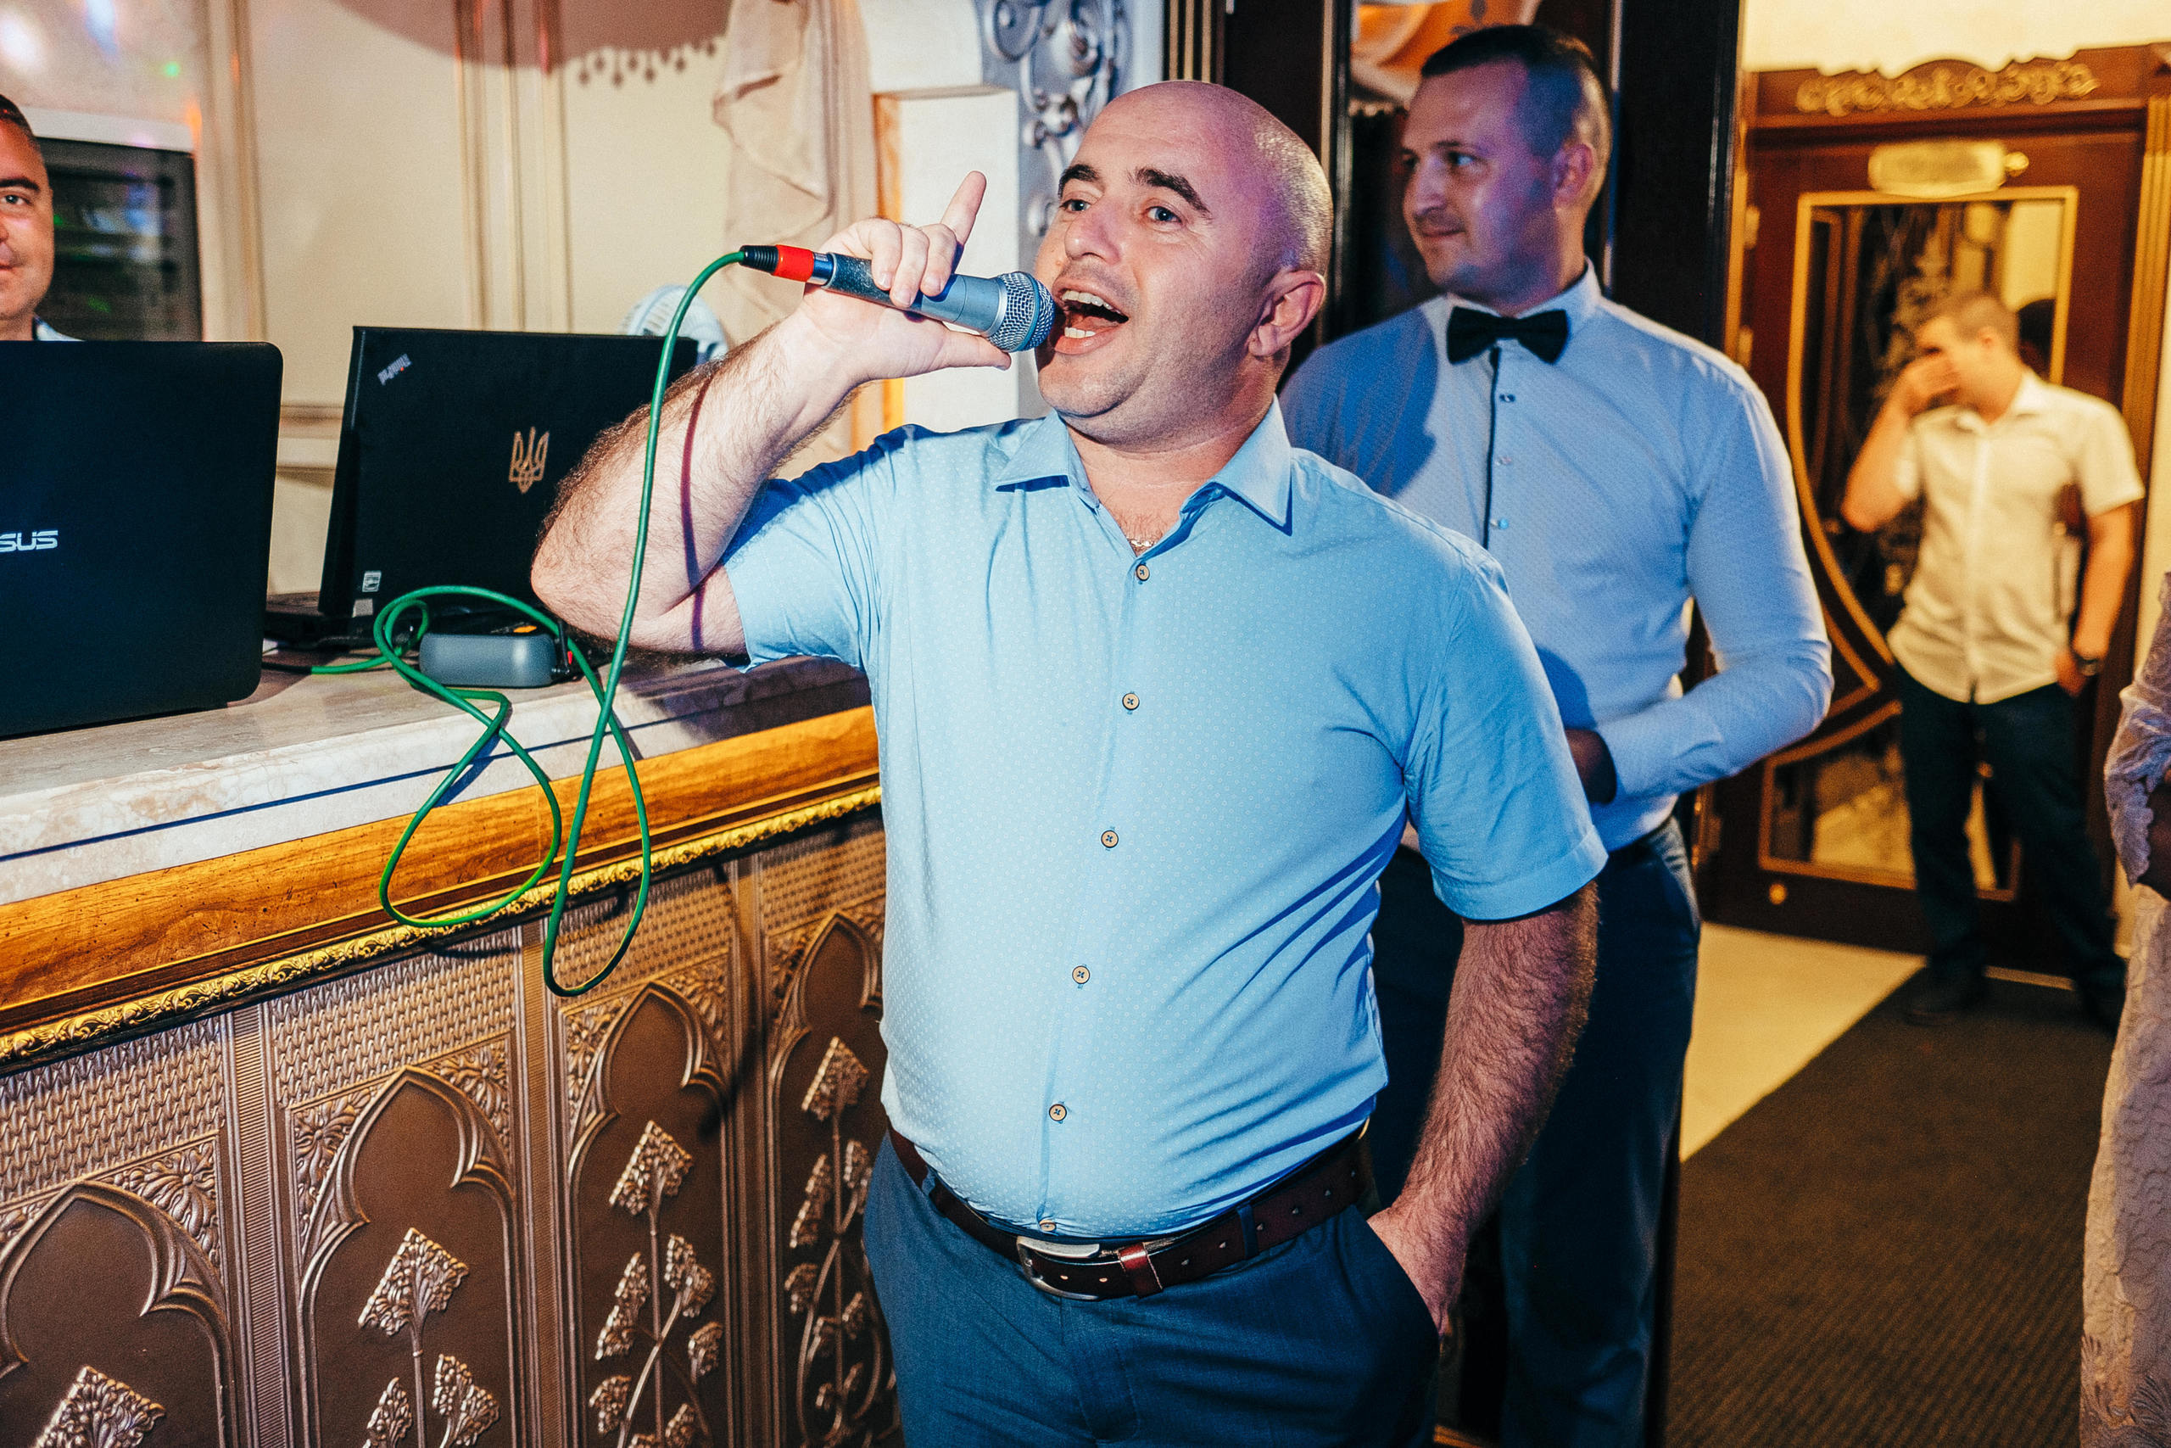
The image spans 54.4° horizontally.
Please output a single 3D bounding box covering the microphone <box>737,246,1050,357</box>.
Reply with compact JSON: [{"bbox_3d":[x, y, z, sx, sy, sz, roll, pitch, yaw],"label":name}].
[{"bbox_3d":[-0.114,-0.272,1.315,0.212,0.051,0.051,7,12,-30],"label":"microphone"}]

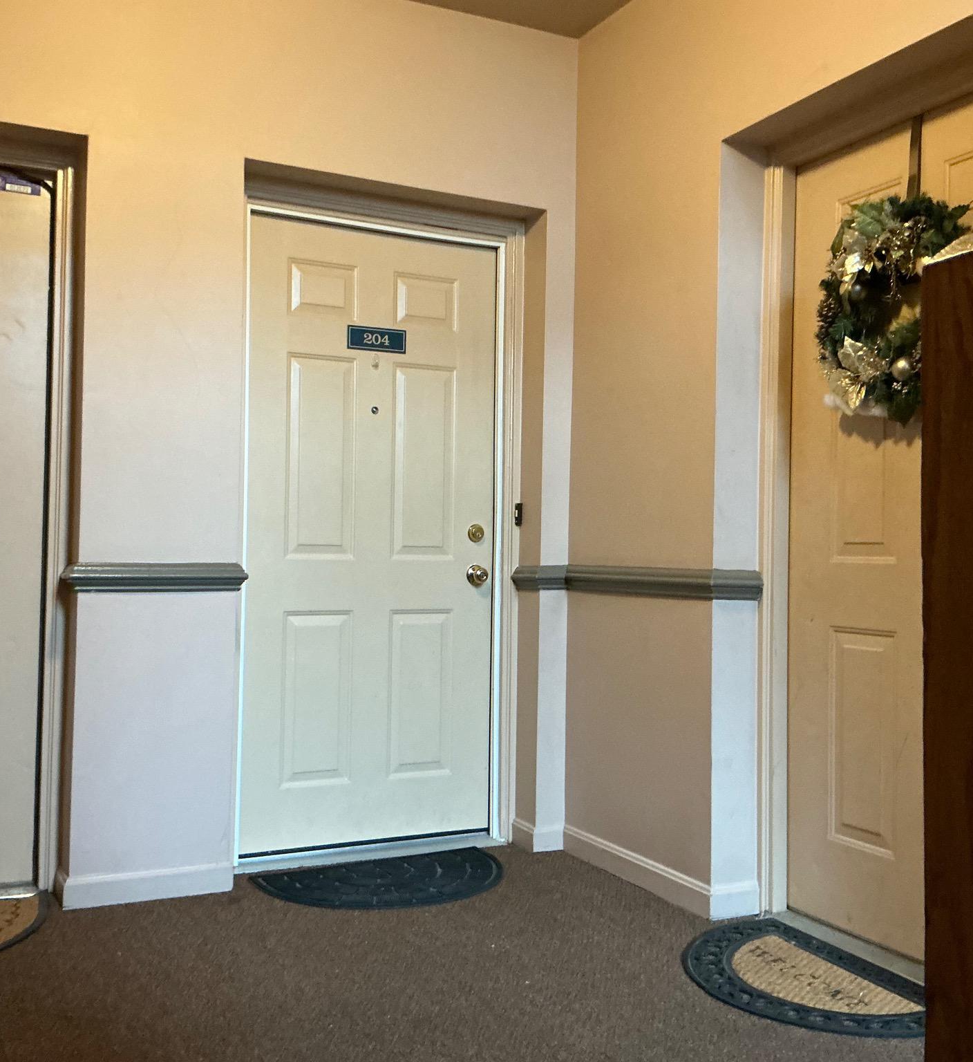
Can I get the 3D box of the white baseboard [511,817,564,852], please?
[{"bbox_3d":[0.177,1.016,3.837,0.113,0.086,0.145,1,-1,-26],"label":"white baseboard"}]

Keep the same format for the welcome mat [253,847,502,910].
[{"bbox_3d":[-0.264,1.037,3.389,0.782,0.014,0.480,1,-1,-30],"label":"welcome mat"}]

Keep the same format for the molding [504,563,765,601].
[{"bbox_3d":[0.429,0.152,3.510,0.299,0.081,0.948,1,-1,-26],"label":"molding"}]

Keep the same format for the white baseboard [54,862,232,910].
[{"bbox_3d":[-0.976,0.990,3.271,0.462,0.082,0.163,1,-1,-26],"label":"white baseboard"}]

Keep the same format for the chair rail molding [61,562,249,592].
[{"bbox_3d":[-0.947,0.130,3.273,0.499,0.080,0.168,1,-1,-26],"label":"chair rail molding"}]

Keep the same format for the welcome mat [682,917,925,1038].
[{"bbox_3d":[0.725,1.041,2.647,0.490,0.014,0.791,1,-1,-26],"label":"welcome mat"}]

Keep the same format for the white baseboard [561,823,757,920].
[{"bbox_3d":[0.505,1.016,3.472,0.165,0.085,0.792,1,-1,-26],"label":"white baseboard"}]

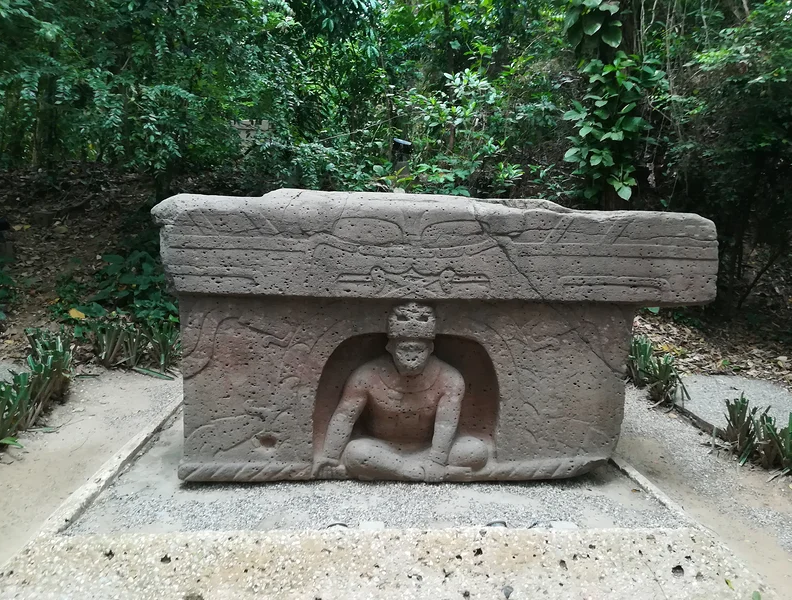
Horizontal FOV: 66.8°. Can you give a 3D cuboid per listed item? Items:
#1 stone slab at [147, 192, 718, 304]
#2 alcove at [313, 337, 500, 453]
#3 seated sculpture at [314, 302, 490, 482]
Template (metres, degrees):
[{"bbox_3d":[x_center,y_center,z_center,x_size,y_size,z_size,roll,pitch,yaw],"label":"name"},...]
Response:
[{"bbox_3d":[0.212,-0.368,4.191,3.190,0.595,1.700,1,5,-6],"label":"stone slab"},{"bbox_3d":[0.047,0.574,3.752,1.107,0.802,0.450,1,5,-6],"label":"alcove"},{"bbox_3d":[0.036,0.513,3.700,1.036,1.042,0.520,1,5,-6],"label":"seated sculpture"}]

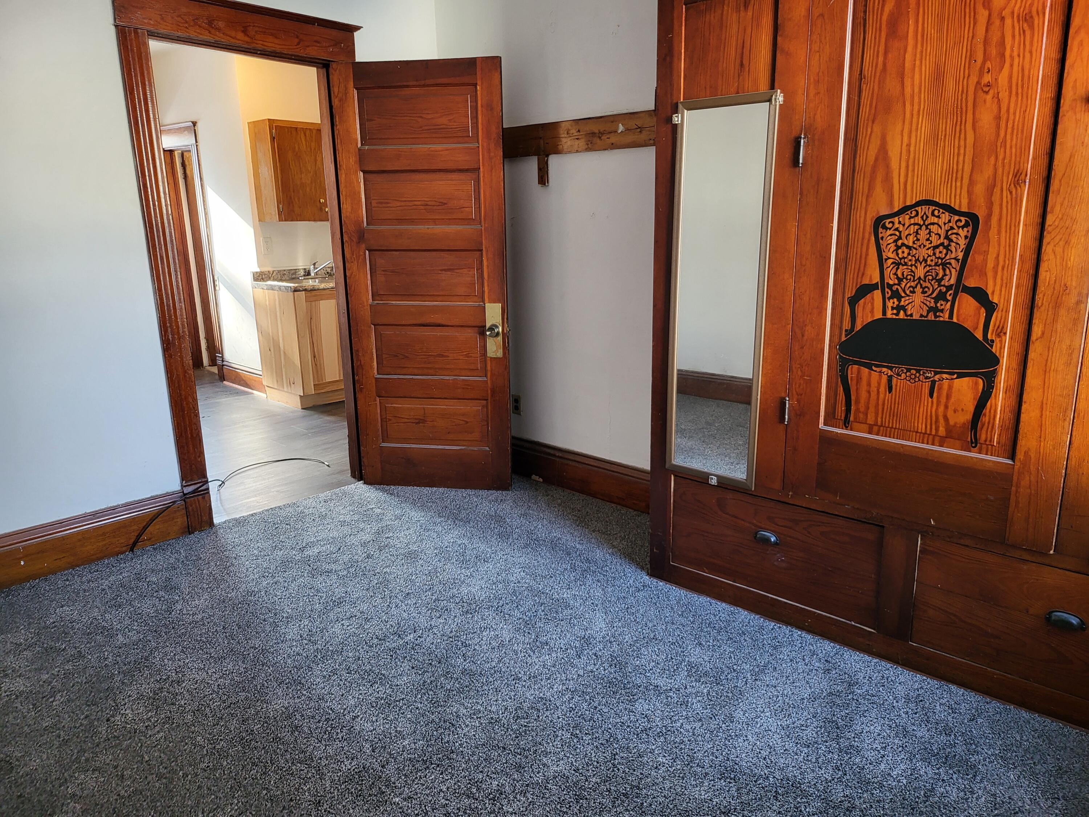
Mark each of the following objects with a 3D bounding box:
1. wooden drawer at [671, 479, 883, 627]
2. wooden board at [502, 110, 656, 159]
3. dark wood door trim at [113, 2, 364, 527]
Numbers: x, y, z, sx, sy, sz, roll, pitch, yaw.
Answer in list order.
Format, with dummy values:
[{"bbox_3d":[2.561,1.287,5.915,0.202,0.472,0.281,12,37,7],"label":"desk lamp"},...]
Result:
[{"bbox_3d":[0.858,0.417,2.610,0.735,0.332,0.420,11,18,42],"label":"wooden drawer"},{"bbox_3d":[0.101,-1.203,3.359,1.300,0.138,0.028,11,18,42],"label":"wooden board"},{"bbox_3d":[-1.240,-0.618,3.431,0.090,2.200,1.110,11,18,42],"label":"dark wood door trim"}]

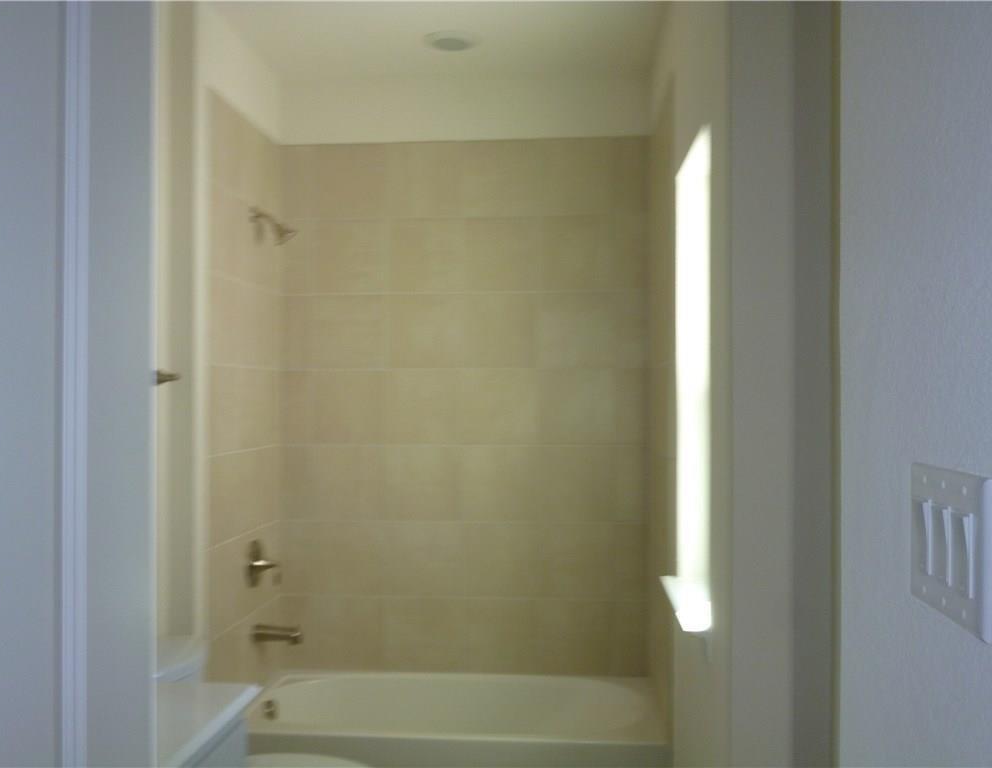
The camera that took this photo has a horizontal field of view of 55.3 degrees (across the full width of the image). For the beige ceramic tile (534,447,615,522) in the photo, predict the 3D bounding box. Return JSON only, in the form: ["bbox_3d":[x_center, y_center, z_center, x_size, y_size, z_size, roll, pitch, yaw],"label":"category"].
[{"bbox_3d":[0.313,0.398,3.777,0.305,0.305,0.012,0,-1,5],"label":"beige ceramic tile"}]

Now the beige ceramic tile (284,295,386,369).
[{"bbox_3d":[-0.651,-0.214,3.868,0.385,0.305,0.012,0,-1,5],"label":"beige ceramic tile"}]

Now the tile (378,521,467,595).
[{"bbox_3d":[-0.297,0.706,3.823,0.342,0.302,0.010,0,0,5],"label":"tile"}]

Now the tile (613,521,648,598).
[{"bbox_3d":[0.533,0.699,3.752,0.141,0.301,0.010,0,0,5],"label":"tile"}]

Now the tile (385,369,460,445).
[{"bbox_3d":[-0.301,0.091,3.826,0.310,0.307,0.010,0,0,5],"label":"tile"}]

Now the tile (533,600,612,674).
[{"bbox_3d":[0.311,1.012,3.772,0.305,0.305,0.012,0,-1,5],"label":"tile"}]

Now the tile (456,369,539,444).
[{"bbox_3d":[0.009,0.092,3.807,0.305,0.305,0.012,0,-1,5],"label":"tile"}]

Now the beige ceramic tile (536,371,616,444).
[{"bbox_3d":[0.323,0.091,3.777,0.306,0.303,0.010,0,-1,5],"label":"beige ceramic tile"}]

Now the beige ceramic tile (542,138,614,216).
[{"bbox_3d":[0.323,-0.827,3.787,0.305,0.305,0.012,0,-1,5],"label":"beige ceramic tile"}]

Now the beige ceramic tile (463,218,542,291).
[{"bbox_3d":[0.026,-0.518,3.802,0.314,0.293,0.010,0,0,5],"label":"beige ceramic tile"}]

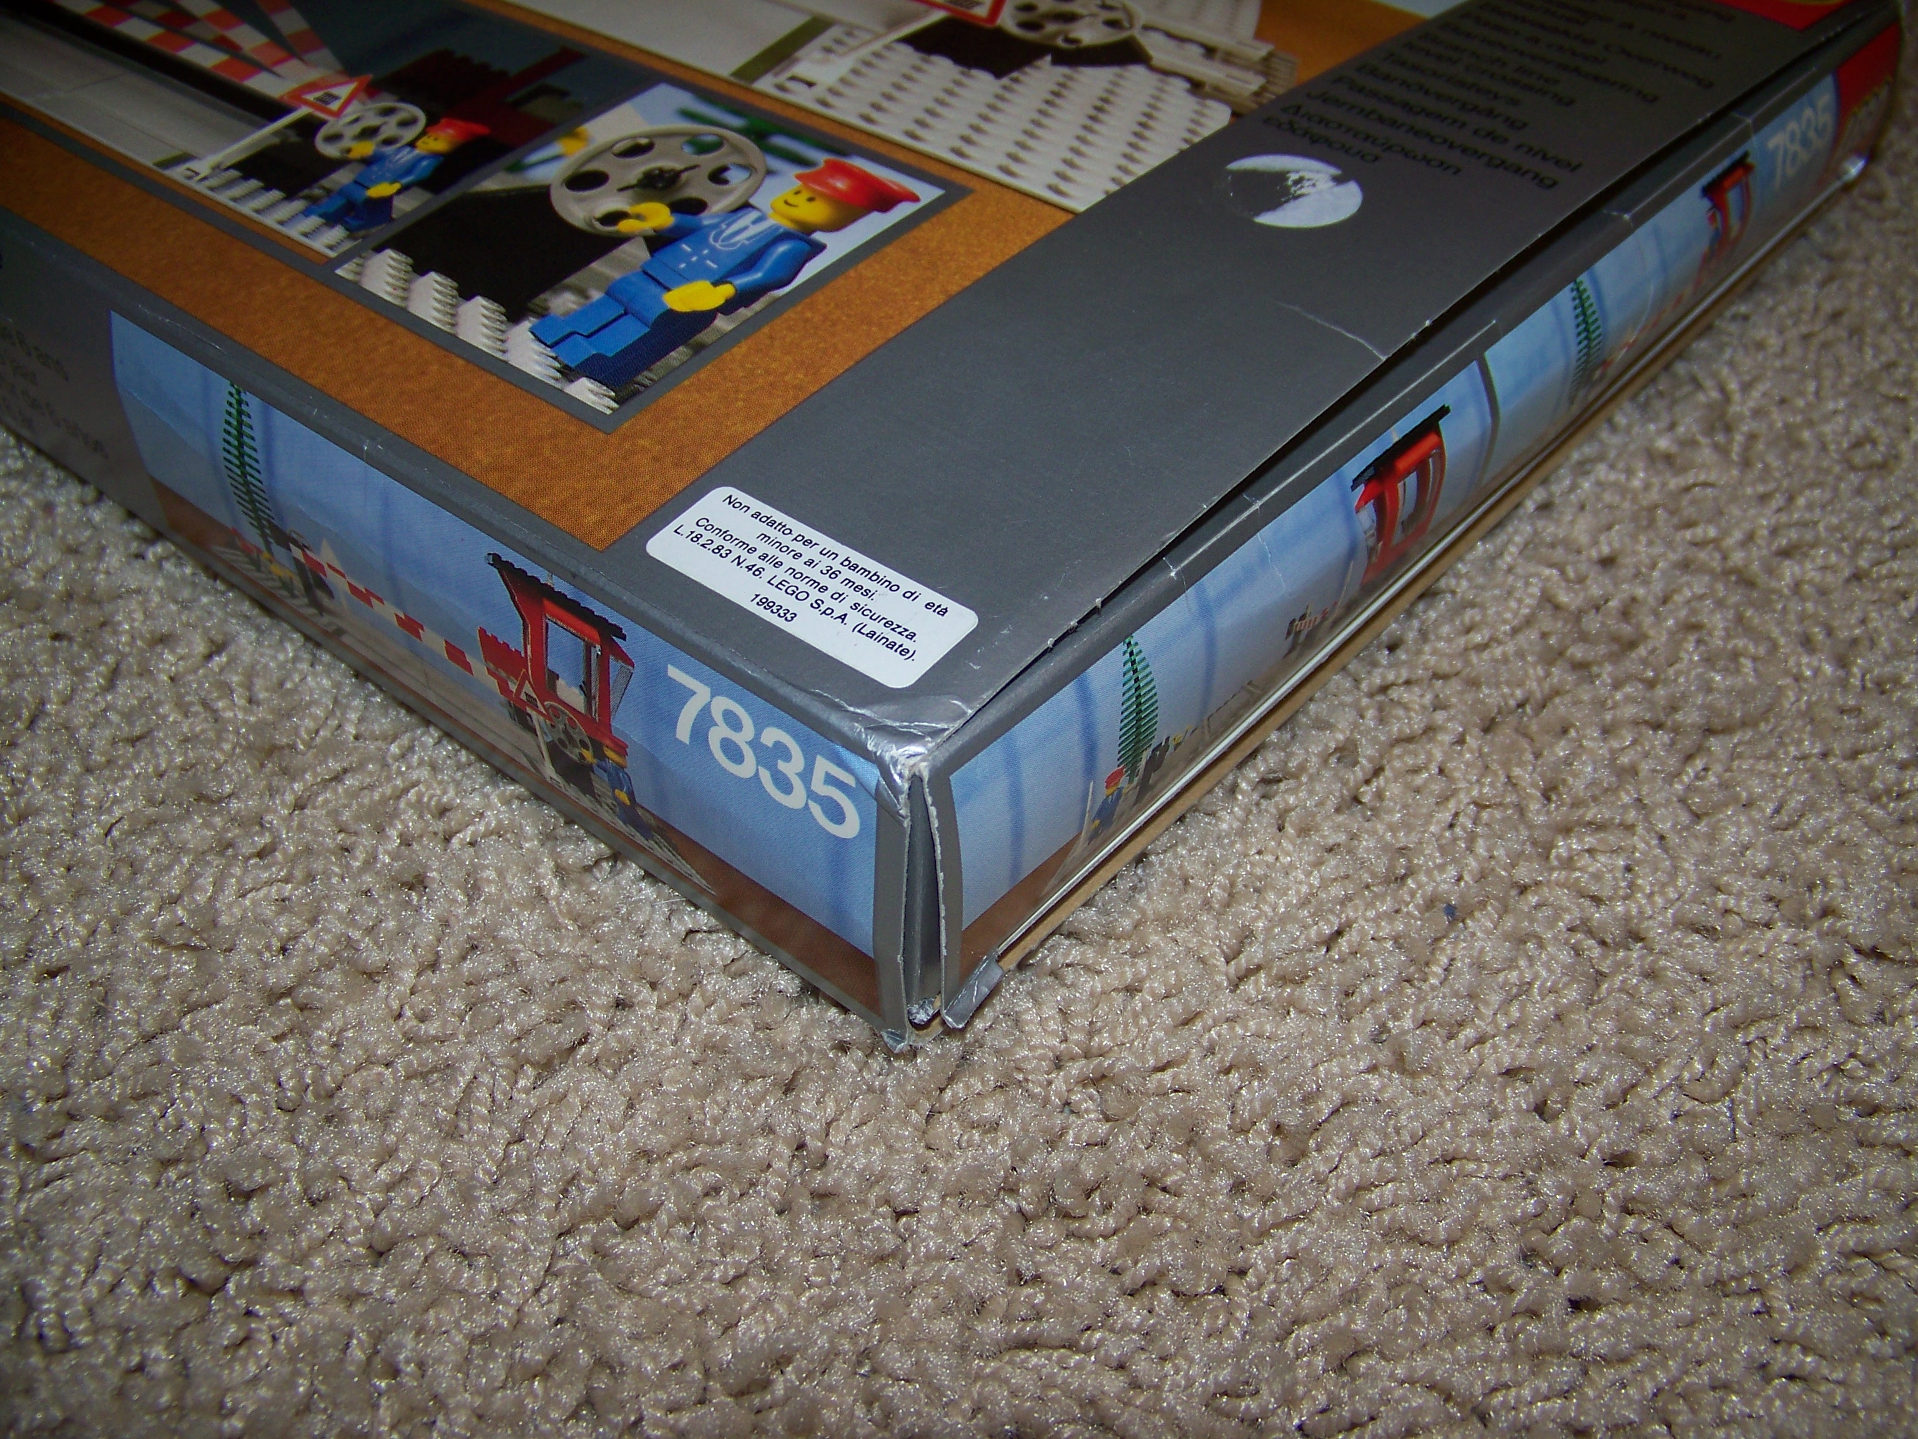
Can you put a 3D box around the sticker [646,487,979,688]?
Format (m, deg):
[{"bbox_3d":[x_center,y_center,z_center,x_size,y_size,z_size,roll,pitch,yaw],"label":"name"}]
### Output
[{"bbox_3d":[-0.020,-0.018,0.263,0.045,0.001,0.018,29,51,25],"label":"sticker"}]

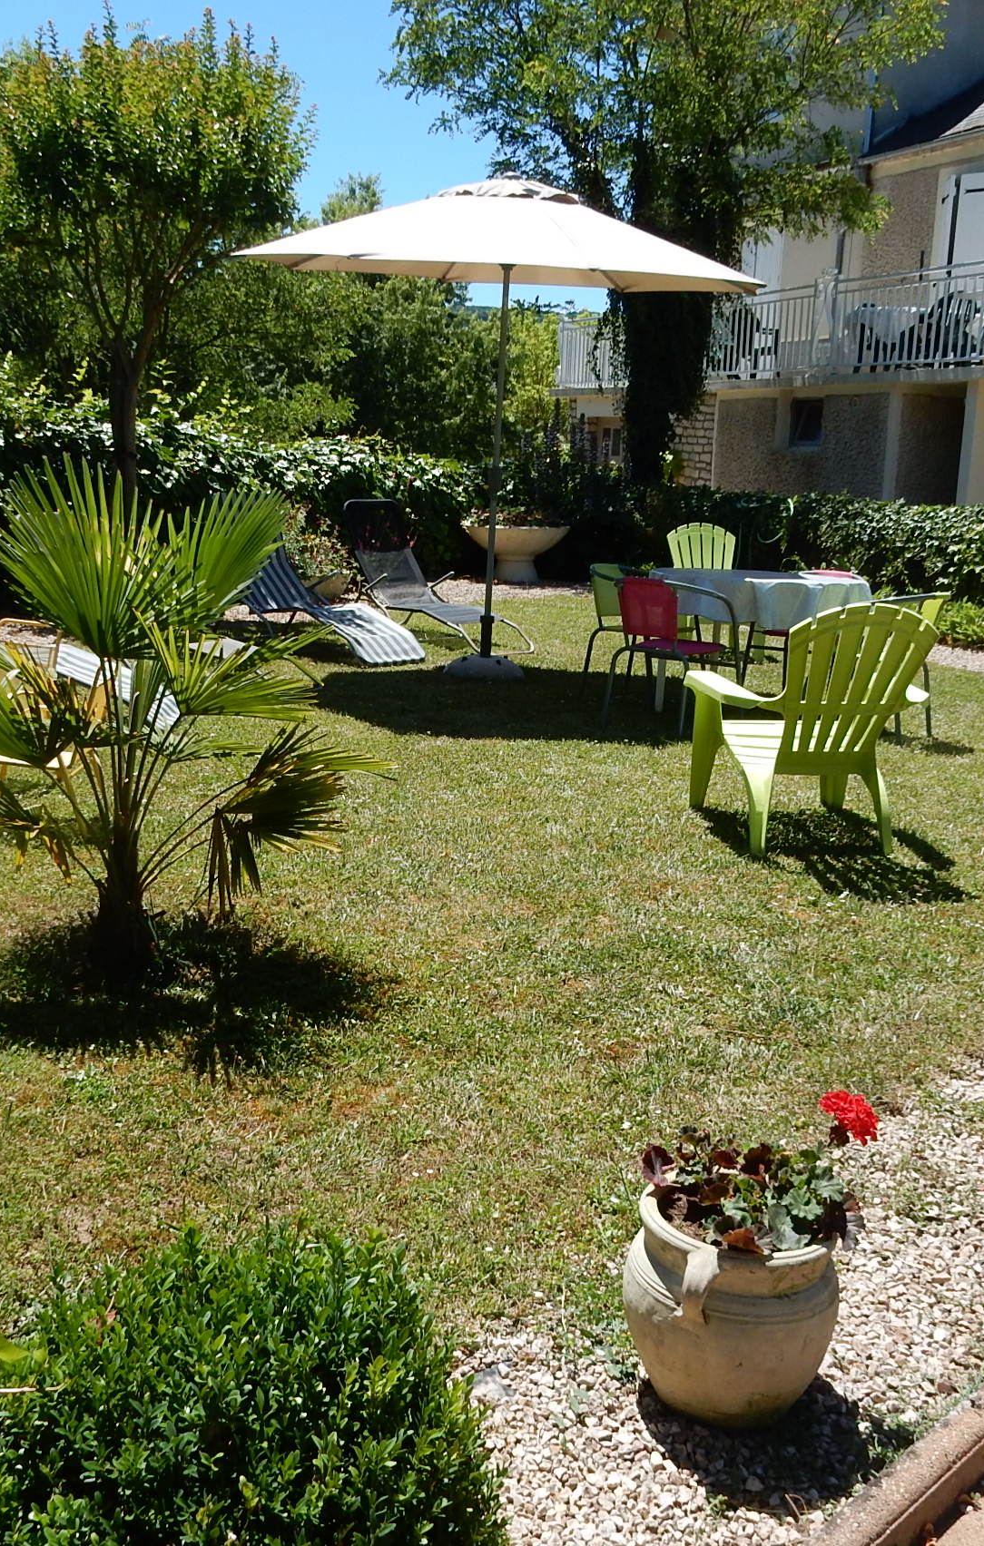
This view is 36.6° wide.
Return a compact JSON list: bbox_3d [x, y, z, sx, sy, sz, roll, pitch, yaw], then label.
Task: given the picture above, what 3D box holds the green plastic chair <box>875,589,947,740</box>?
[{"bbox_3d":[1.970,-0.562,7.570,0.580,0.750,0.560,13,16,41],"label":"green plastic chair"}]

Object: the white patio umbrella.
[{"bbox_3d":[0.037,-2.131,9.277,3.150,2.955,3.150,2,14,0],"label":"white patio umbrella"}]

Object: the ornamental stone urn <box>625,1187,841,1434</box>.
[{"bbox_3d":[0.346,0.745,2.086,0.305,0.280,0.305,2,12,0],"label":"ornamental stone urn"}]

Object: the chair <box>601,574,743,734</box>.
[{"bbox_3d":[0.911,-0.626,7.656,0.560,0.760,0.580,11,15,36],"label":"chair"}]

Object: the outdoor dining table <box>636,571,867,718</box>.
[{"bbox_3d":[1.444,-0.708,8.207,1.220,0.720,0.920,5,13,14],"label":"outdoor dining table"}]

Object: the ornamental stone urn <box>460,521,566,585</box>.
[{"bbox_3d":[0.214,-2.149,14.661,1.057,0.588,1.057,2,12,0],"label":"ornamental stone urn"}]

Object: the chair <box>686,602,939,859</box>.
[{"bbox_3d":[1.122,-0.225,5.417,0.720,0.880,0.820,0,12,-8],"label":"chair"}]

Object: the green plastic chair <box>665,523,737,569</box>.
[{"bbox_3d":[1.557,-1.257,10.469,0.720,0.880,0.820,0,12,-8],"label":"green plastic chair"}]

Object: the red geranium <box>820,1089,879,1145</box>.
[{"bbox_3d":[0.487,0.470,2.028,0.080,0.075,0.080,2,12,0],"label":"red geranium"}]

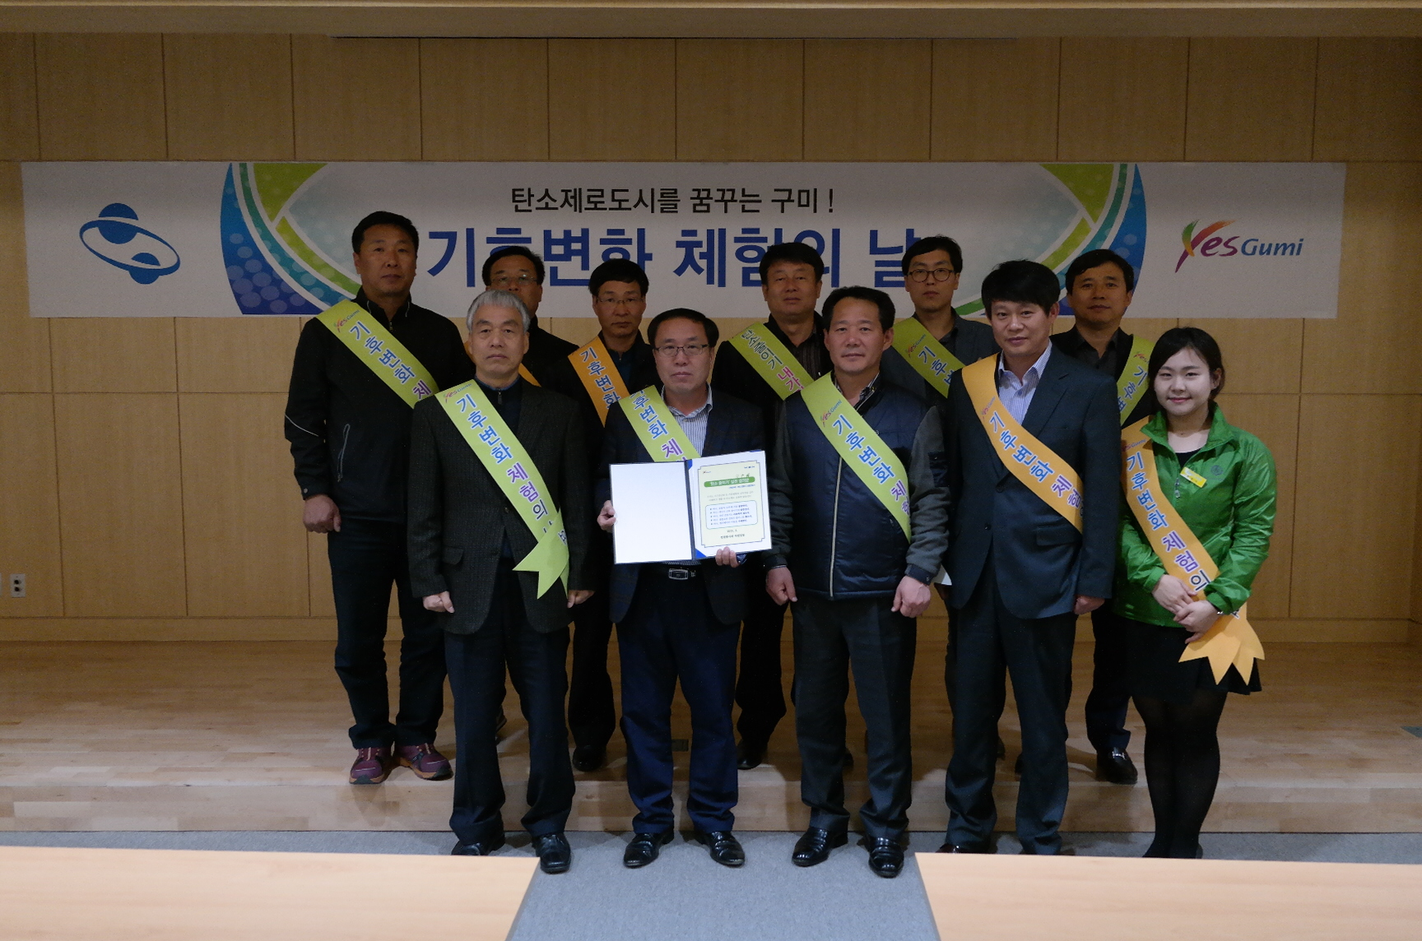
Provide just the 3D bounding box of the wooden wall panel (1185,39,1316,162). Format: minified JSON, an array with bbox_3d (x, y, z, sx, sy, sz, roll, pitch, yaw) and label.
[{"bbox_3d":[2.487,-1.702,5.465,0.583,0.551,0.025,0,6,0],"label":"wooden wall panel"}]

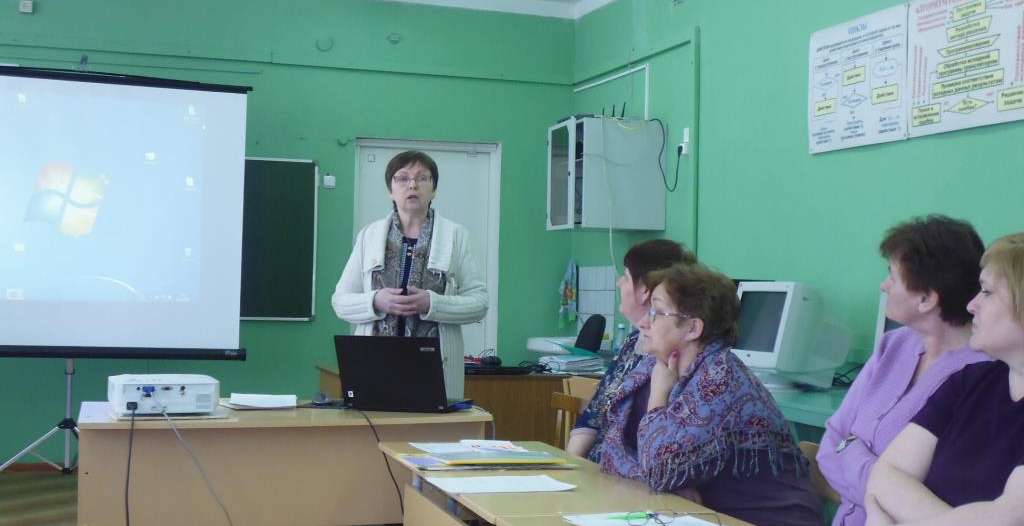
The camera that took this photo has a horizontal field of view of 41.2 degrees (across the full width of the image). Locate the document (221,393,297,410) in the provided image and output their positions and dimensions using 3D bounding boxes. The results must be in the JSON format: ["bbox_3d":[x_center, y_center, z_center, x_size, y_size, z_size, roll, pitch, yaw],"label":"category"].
[{"bbox_3d":[-0.806,0.439,4.359,0.210,0.030,0.310,1,-2,-20],"label":"document"}]

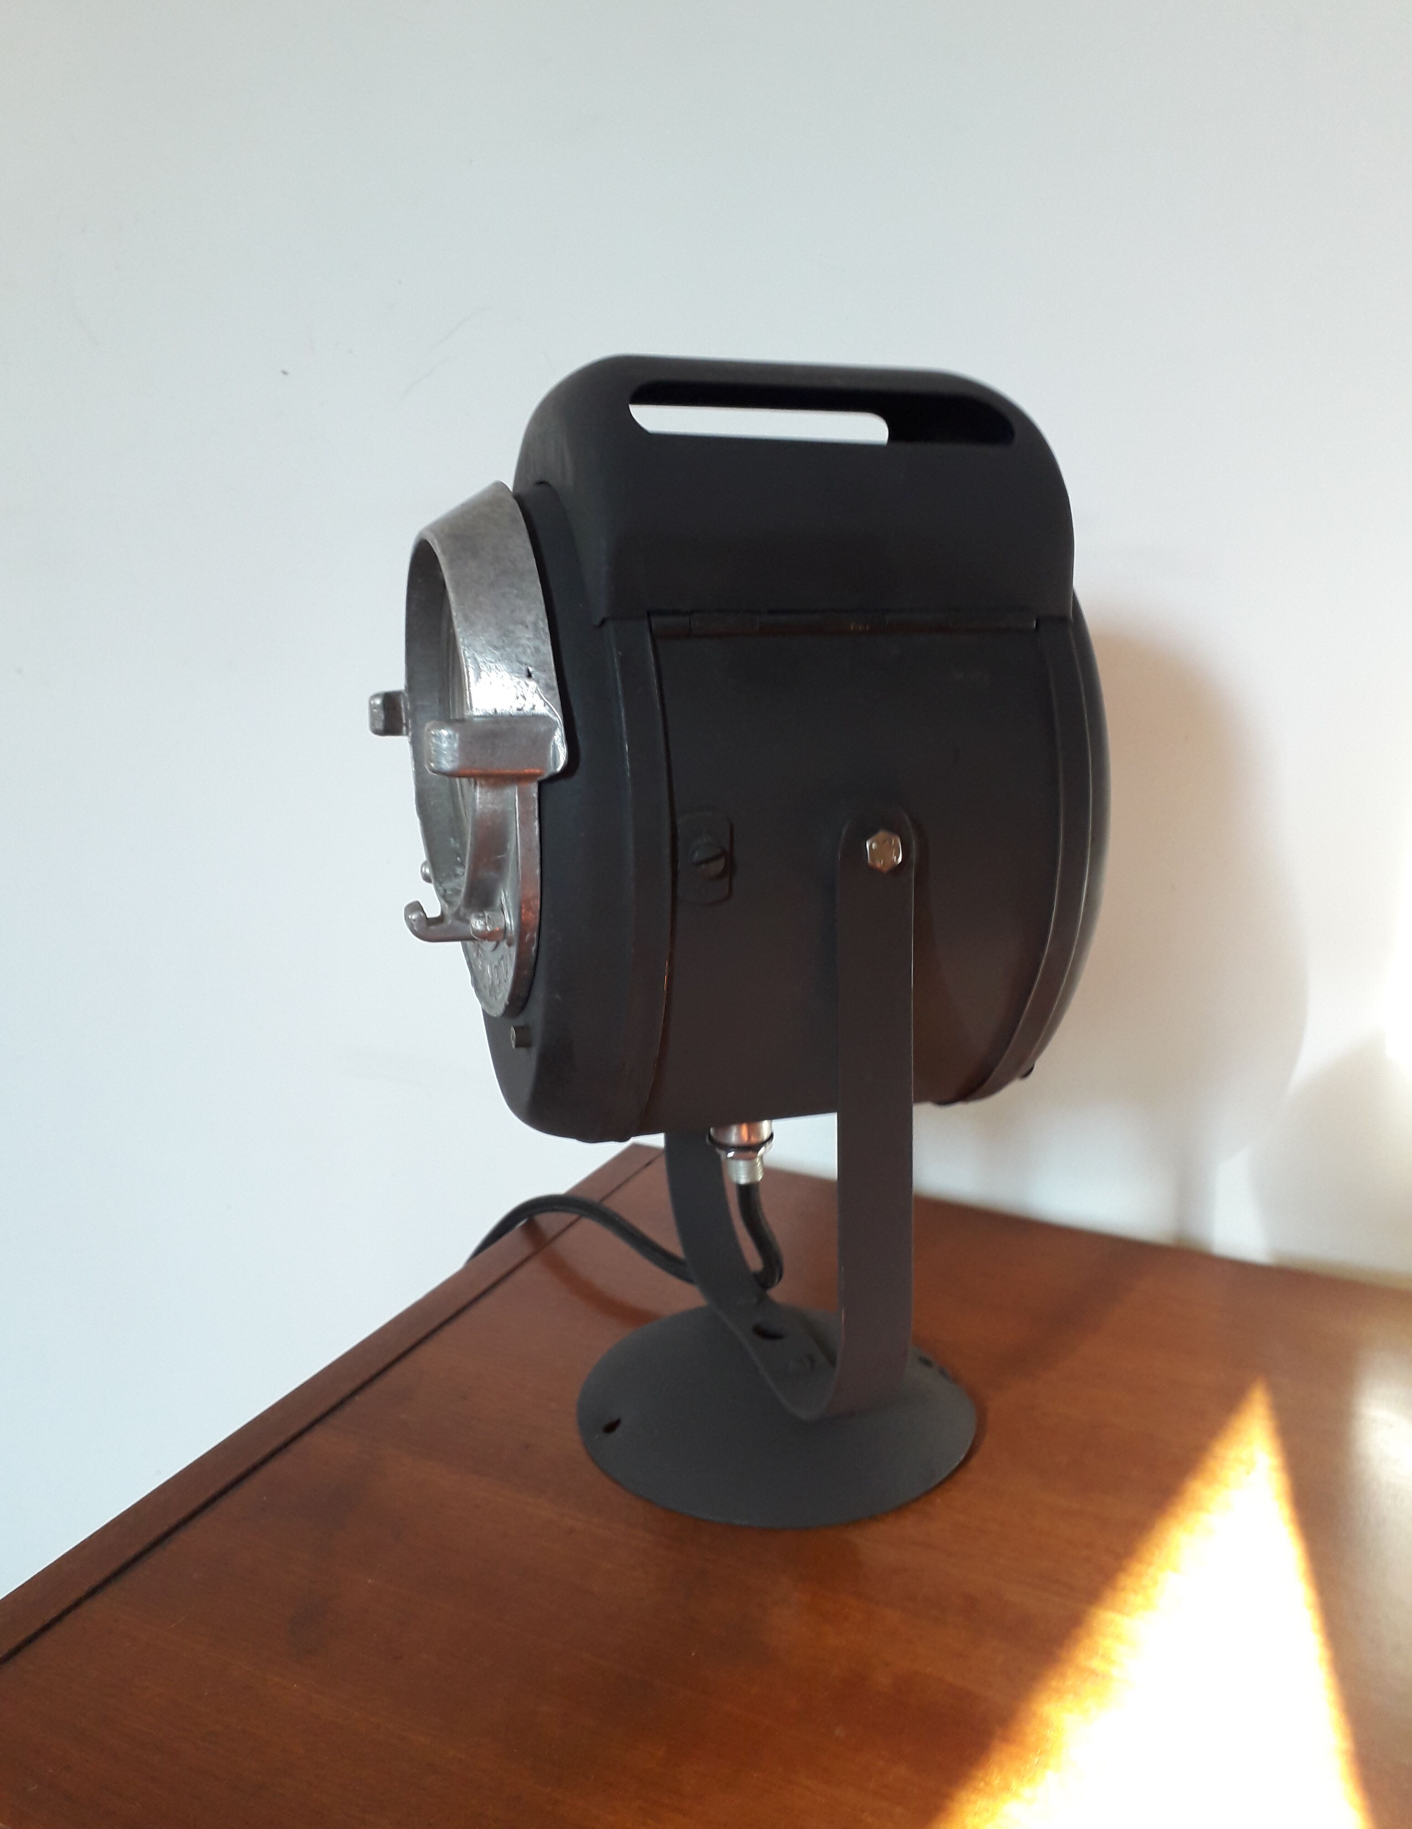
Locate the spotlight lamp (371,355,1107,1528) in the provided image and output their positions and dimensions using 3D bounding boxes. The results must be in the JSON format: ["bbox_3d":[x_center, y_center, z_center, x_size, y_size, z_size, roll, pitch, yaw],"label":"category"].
[{"bbox_3d":[0.007,0.005,0.564,0.245,0.415,0.259,-4,14,-19],"label":"spotlight lamp"}]

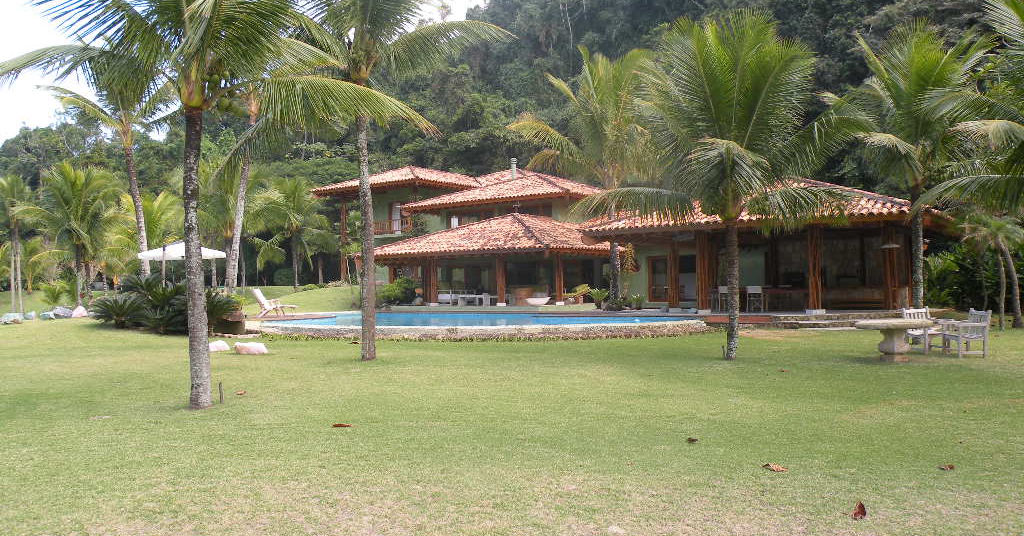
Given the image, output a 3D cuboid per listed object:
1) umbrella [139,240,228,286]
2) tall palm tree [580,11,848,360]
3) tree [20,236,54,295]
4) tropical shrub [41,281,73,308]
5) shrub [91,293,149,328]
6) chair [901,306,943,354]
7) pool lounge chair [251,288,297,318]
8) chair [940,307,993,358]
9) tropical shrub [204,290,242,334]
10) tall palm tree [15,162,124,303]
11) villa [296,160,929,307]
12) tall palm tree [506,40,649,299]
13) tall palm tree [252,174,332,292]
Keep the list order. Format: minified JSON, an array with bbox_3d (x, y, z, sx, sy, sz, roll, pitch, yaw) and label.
[{"bbox_3d":[-12.828,0.388,31.000,3.400,2.900,3.400,0,-1,-22],"label":"umbrella"},{"bbox_3d":[3.859,-1.549,15.000,5.200,6.600,4.900,-1,0,0],"label":"tall palm tree"},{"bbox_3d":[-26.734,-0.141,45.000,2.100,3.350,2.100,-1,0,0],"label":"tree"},{"bbox_3d":[-21.055,1.251,37.000,1.550,1.350,1.500,-1,0,0],"label":"tropical shrub"},{"bbox_3d":[-13.907,1.506,28.300,1.950,1.300,1.950,0,-1,-26],"label":"shrub"},{"bbox_3d":[8.228,1.248,15.950,0.600,0.890,0.600,0,-1,-42],"label":"chair"},{"bbox_3d":[-8.012,1.183,27.000,1.500,0.950,0.650,-1,0,16],"label":"pool lounge chair"},{"bbox_3d":[8.773,1.263,15.400,0.620,0.900,0.620,-1,-1,-8],"label":"chair"},{"bbox_3d":[-8.940,1.322,24.000,1.500,1.350,1.500,-1,0,0],"label":"tropical shrub"},{"bbox_3d":[-22.940,-1.793,41.500,5.200,7.300,5.200,0,-1,-29],"label":"tall palm tree"},{"bbox_3d":[3.256,-2.220,39.400,33.000,8.100,15.000,-1,-1,40],"label":"villa"},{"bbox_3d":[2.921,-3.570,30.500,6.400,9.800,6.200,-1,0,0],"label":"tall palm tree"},{"bbox_3d":[-13.466,-2.117,49.000,5.000,7.000,5.000,-1,-1,-15],"label":"tall palm tree"}]

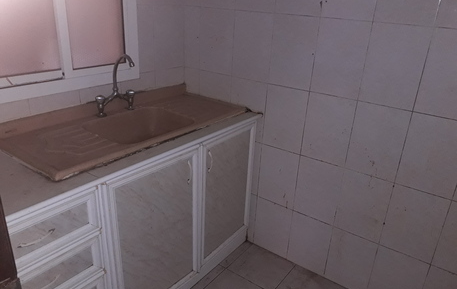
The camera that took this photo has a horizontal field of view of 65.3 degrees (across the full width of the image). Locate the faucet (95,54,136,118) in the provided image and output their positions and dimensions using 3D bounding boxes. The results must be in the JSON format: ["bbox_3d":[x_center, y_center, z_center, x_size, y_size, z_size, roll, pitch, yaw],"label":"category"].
[{"bbox_3d":[-0.524,-0.295,1.774,0.180,0.315,0.235,18,27,31],"label":"faucet"}]

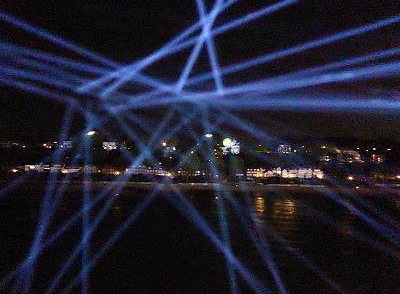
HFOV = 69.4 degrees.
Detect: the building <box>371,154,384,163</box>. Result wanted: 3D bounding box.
[{"bbox_3d":[199.670,12.660,324.980,12.630,9.420,9.970,-1,-6,14],"label":"building"}]

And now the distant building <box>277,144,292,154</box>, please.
[{"bbox_3d":[104.980,2.470,356.810,17.260,10.900,13.630,-1,-6,7],"label":"distant building"}]

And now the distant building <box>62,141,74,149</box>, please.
[{"bbox_3d":[-166.420,-2.530,365.610,14.210,8.720,11.210,1,-6,-10],"label":"distant building"}]

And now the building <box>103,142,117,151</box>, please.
[{"bbox_3d":[-111.630,-0.310,356.360,16.110,10.300,12.720,1,-6,-7],"label":"building"}]

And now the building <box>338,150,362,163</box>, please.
[{"bbox_3d":[170.350,11.320,327.000,25.250,14.400,14.000,-1,-6,12],"label":"building"}]

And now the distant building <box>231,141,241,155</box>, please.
[{"bbox_3d":[42.330,0.890,344.500,11.180,17.060,9.000,0,-6,3],"label":"distant building"}]

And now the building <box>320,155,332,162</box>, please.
[{"bbox_3d":[142.300,12.940,324.980,12.630,6.650,9.970,-1,-6,10],"label":"building"}]

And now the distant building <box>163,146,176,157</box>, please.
[{"bbox_3d":[-36.550,5.690,346.180,15.650,12.360,12.360,0,-6,-2],"label":"distant building"}]

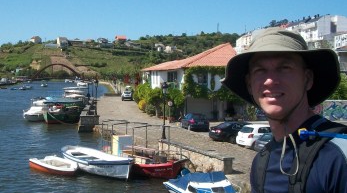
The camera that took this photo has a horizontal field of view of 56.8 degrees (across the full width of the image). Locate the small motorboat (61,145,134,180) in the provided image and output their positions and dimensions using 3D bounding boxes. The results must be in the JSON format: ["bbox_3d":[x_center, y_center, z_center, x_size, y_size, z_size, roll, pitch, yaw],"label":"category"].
[{"bbox_3d":[-4.850,4.072,20.600,6.100,1.150,2.000,5,5,39],"label":"small motorboat"}]

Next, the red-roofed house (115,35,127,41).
[{"bbox_3d":[-48.863,-53.628,300.000,10.500,6.300,9.000,1,4,-11],"label":"red-roofed house"}]

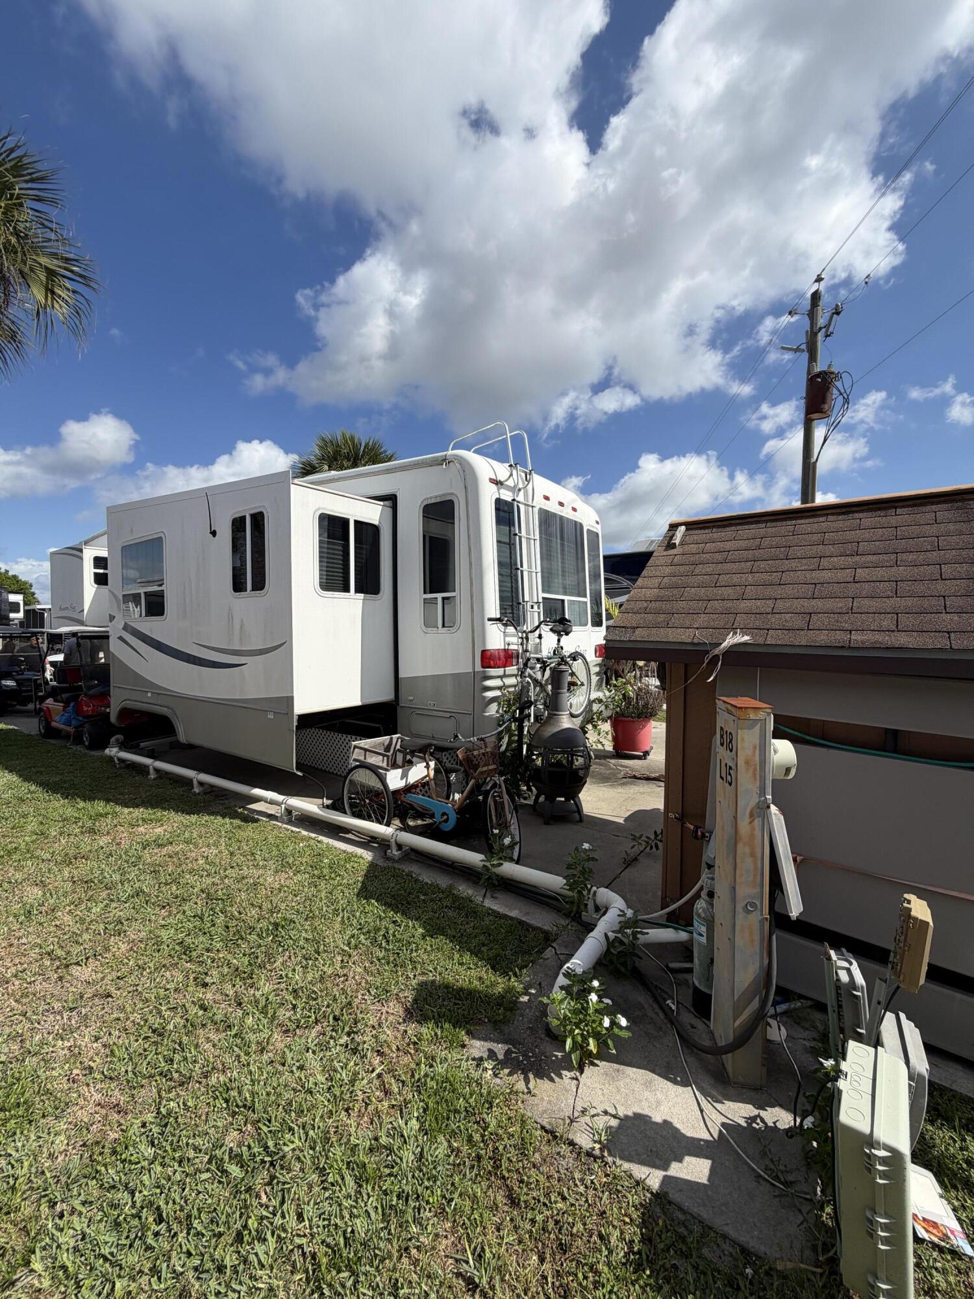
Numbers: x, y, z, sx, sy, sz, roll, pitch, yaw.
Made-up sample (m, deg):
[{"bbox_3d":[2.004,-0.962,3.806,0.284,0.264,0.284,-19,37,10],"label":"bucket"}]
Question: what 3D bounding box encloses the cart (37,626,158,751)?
[{"bbox_3d":[-6.066,0.481,8.415,2.400,1.800,1.200,3,4,34],"label":"cart"}]

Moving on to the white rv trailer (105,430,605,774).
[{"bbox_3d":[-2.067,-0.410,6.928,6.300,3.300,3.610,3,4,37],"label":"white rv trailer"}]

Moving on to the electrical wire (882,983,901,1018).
[{"bbox_3d":[1.079,0.936,1.400,0.050,0.090,0.040,1,3,0],"label":"electrical wire"}]

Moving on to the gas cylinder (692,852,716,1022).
[{"bbox_3d":[1.037,1.300,2.386,0.180,0.680,0.180,2,3,24],"label":"gas cylinder"}]

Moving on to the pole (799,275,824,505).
[{"bbox_3d":[6.160,-2.865,10.101,0.260,8.318,0.260,2,3,31],"label":"pole"}]

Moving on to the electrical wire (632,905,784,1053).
[{"bbox_3d":[0.840,1.332,2.318,0.354,0.620,0.735,-1,4,-33],"label":"electrical wire"}]

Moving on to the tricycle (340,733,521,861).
[{"bbox_3d":[-0.267,1.054,4.155,1.750,0.960,0.770,3,4,35],"label":"tricycle"}]

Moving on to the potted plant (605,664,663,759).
[{"bbox_3d":[2.000,0.815,7.156,0.740,1.180,0.740,1,3,16],"label":"potted plant"}]

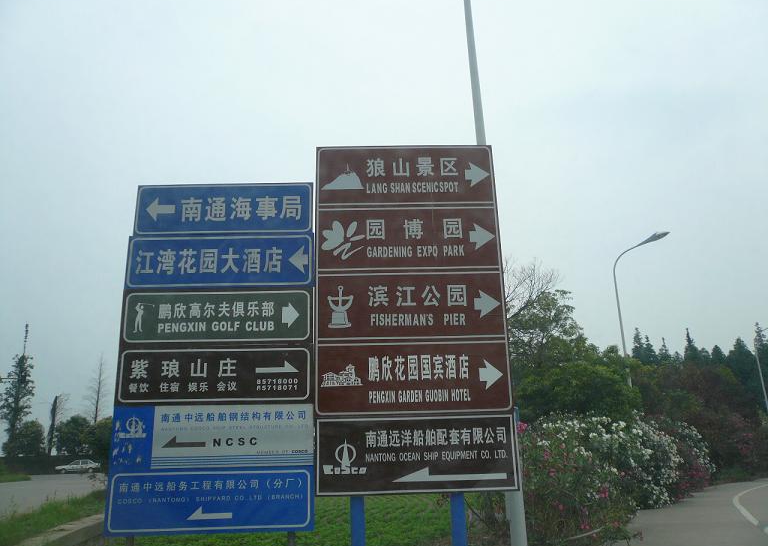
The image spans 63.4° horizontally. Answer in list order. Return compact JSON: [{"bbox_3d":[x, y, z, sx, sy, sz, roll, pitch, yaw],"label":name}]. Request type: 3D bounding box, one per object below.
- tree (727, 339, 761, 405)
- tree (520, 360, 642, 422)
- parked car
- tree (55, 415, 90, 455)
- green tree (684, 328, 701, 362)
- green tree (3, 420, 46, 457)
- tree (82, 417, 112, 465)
[{"bbox_3d":[27.359,9.366,45.729,3.600,9.352,3.600,-11,-19,29],"label":"tree"},{"bbox_3d":[5.576,4.329,17.110,3.354,3.788,3.354,-7,-17,16],"label":"tree"},{"bbox_3d":[-32.511,20.612,66.000,4.250,1.400,1.670,-1,-17,-2],"label":"parked car"},{"bbox_3d":[-35.310,19.217,69.677,3.658,6.318,3.658,7,-18,-25],"label":"tree"},{"bbox_3d":[28.023,10.715,54.449,3.000,11.713,3.000,-10,-18,25],"label":"green tree"},{"bbox_3d":[-39.464,18.918,67.487,4.010,5.856,4.010,8,-19,-28],"label":"green tree"},{"bbox_3d":[-30.712,18.401,66.398,3.344,5.770,3.344,6,-18,-23],"label":"tree"}]

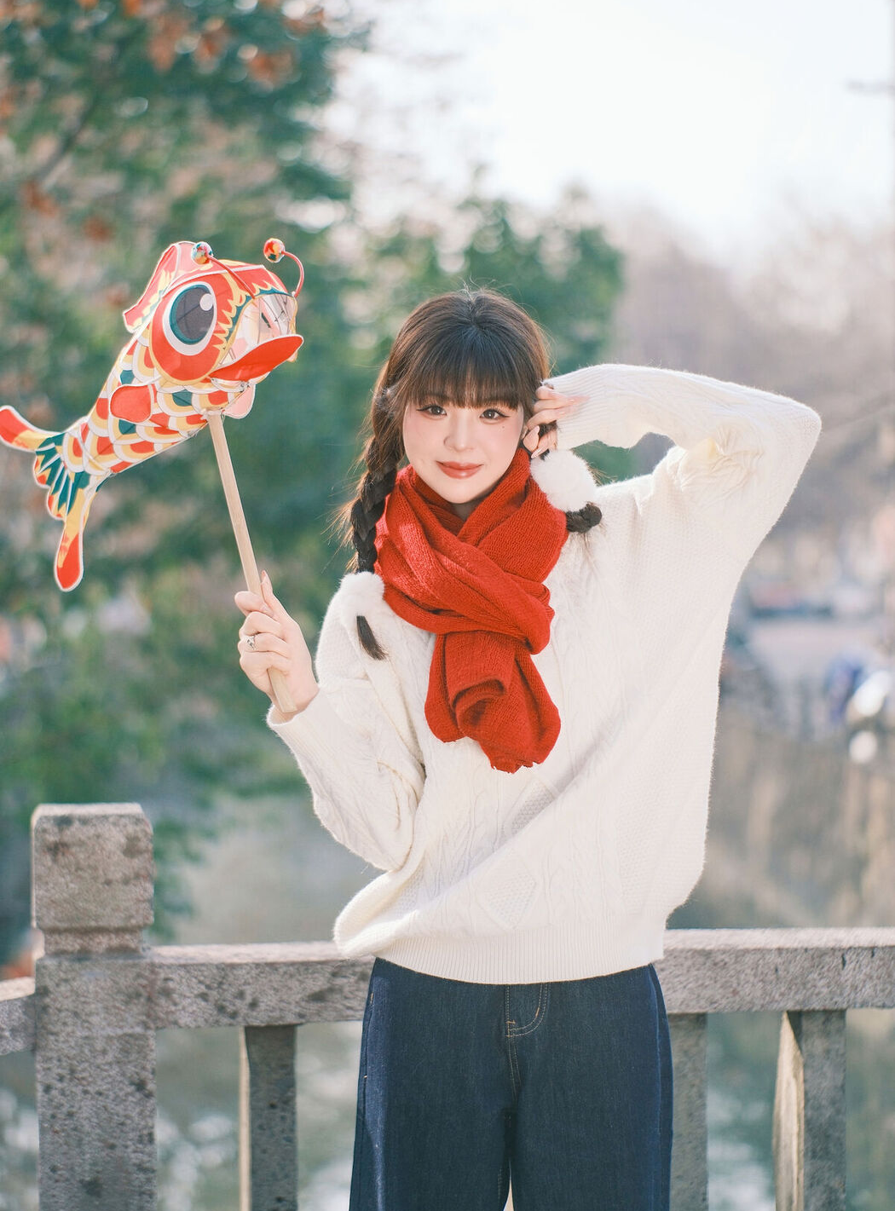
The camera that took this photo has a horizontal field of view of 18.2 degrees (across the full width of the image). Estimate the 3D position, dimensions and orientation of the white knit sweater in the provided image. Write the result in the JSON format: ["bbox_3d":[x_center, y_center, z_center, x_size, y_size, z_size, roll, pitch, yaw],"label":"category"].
[{"bbox_3d":[0.107,0.074,3.080,0.600,0.680,0.360,0,2,3],"label":"white knit sweater"}]

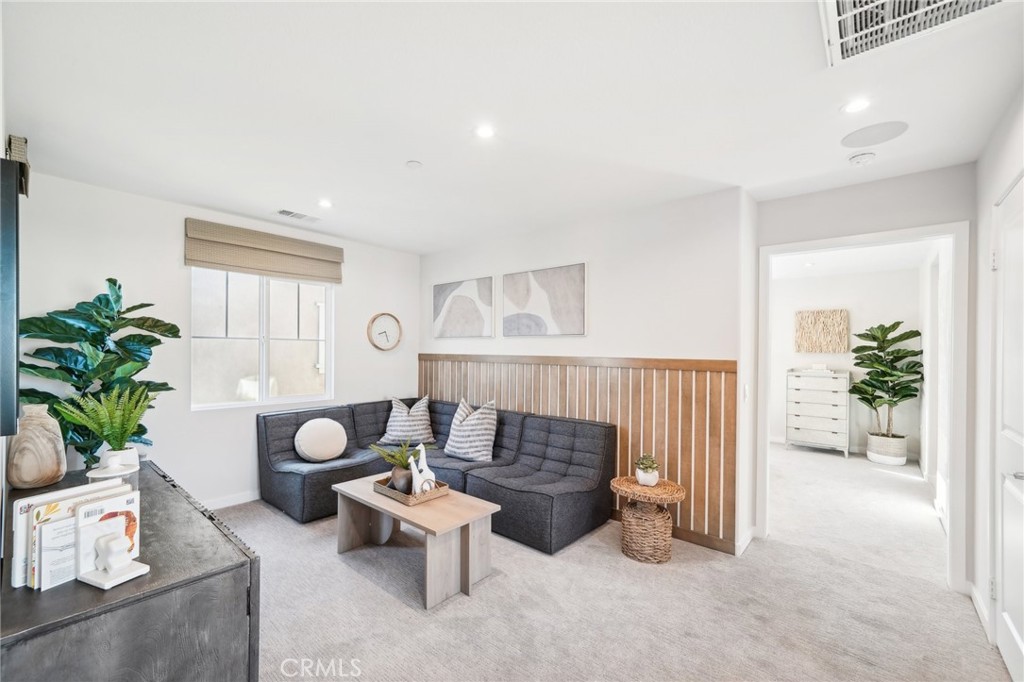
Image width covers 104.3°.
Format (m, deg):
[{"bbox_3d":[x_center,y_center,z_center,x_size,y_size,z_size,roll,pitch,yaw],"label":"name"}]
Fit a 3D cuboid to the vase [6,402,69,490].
[{"bbox_3d":[-2.230,0.480,1.865,0.180,0.370,0.170,0,-1,38],"label":"vase"}]

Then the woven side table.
[{"bbox_3d":[0.925,1.215,2.728,0.465,0.445,0.455,0,0,40],"label":"woven side table"}]

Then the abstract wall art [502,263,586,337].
[{"bbox_3d":[0.275,-0.335,3.545,0.890,0.605,0.035,0,-1,37],"label":"abstract wall art"}]

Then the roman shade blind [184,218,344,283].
[{"bbox_3d":[-2.120,-0.756,3.543,0.085,0.370,1.240,0,0,42],"label":"roman shade blind"}]

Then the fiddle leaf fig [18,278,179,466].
[{"bbox_3d":[-2.320,0.530,2.250,0.720,1.740,0.680,0,-1,38],"label":"fiddle leaf fig"}]

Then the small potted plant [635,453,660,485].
[{"bbox_3d":[0.954,0.891,2.778,0.165,0.215,0.165,0,0,40],"label":"small potted plant"}]

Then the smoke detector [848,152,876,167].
[{"bbox_3d":[1.936,-0.993,2.199,0.130,0.040,0.130,0,0,40],"label":"smoke detector"}]

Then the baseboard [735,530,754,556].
[{"bbox_3d":[1.635,1.394,2.778,0.016,0.084,0.380,0,-1,42],"label":"baseboard"}]

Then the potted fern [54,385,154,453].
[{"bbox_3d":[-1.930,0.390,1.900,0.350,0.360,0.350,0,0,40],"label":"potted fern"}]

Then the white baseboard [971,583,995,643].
[{"bbox_3d":[2.421,1.388,2.055,0.016,0.086,0.470,0,-1,42],"label":"white baseboard"}]

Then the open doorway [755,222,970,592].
[{"bbox_3d":[2.243,0.382,2.643,1.025,2.140,0.140,0,0,40],"label":"open doorway"}]

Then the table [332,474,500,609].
[{"bbox_3d":[-0.648,1.203,2.550,1.090,0.428,0.485,0,-1,39],"label":"table"}]

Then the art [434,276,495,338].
[{"bbox_3d":[-0.553,-0.335,4.280,0.925,0.625,0.040,0,0,39],"label":"art"}]

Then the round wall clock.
[{"bbox_3d":[-1.335,-0.095,4.205,0.045,0.405,0.405,0,-1,41],"label":"round wall clock"}]

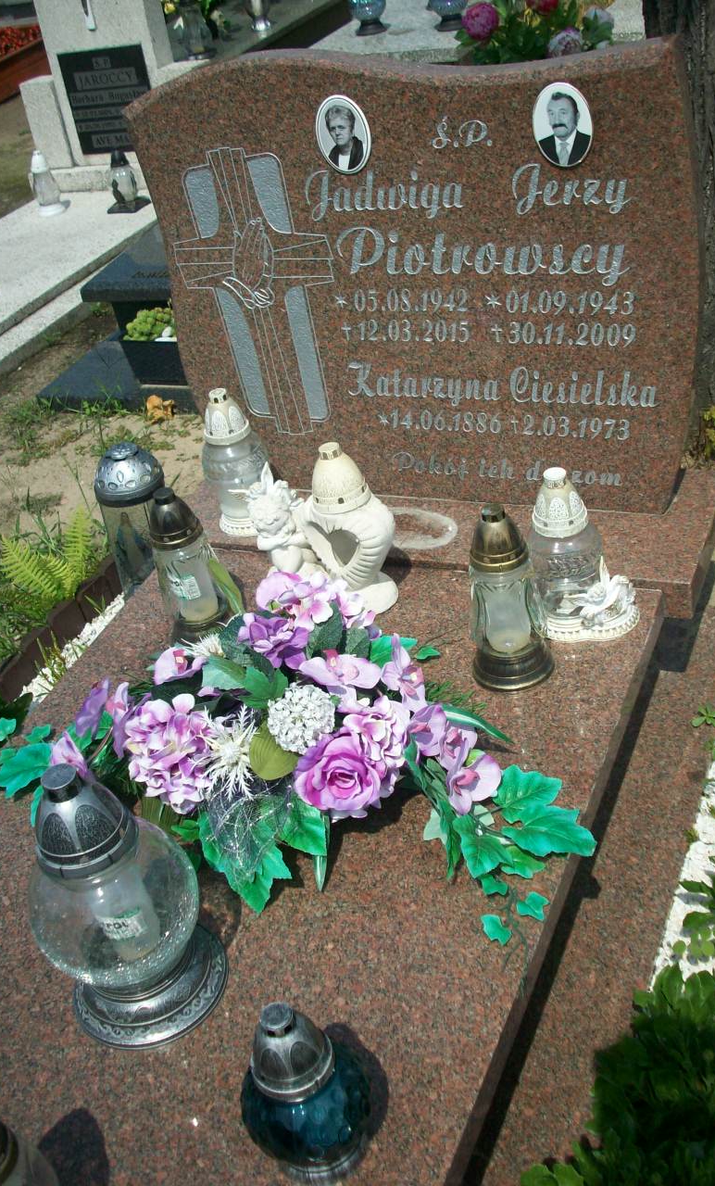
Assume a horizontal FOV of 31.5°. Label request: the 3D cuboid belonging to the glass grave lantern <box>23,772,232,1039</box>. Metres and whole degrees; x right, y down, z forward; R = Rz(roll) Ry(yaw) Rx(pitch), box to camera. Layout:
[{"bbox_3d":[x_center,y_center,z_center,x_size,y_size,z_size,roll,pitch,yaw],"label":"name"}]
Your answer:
[{"bbox_3d":[-0.260,0.309,1.342,0.173,0.322,0.173,6,38,23],"label":"glass grave lantern"}]

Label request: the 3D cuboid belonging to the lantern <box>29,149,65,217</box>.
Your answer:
[{"bbox_3d":[-1.121,-1.474,4.545,0.090,0.211,0.090,6,38,23],"label":"lantern"}]

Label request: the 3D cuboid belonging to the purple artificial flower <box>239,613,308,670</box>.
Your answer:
[{"bbox_3d":[-0.107,0.061,1.631,0.099,0.074,0.055,3,-7,21],"label":"purple artificial flower"}]

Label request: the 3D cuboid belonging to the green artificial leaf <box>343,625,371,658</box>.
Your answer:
[{"bbox_3d":[-0.001,0.063,1.639,0.040,0.025,0.050,6,38,23],"label":"green artificial leaf"}]

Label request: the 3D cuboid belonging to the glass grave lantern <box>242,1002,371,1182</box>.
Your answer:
[{"bbox_3d":[-0.052,0.442,1.145,0.119,0.184,0.119,-20,35,-10],"label":"glass grave lantern"}]

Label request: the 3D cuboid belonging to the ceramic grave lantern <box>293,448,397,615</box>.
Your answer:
[{"bbox_3d":[-0.017,-0.108,1.938,0.155,0.277,0.115,6,38,24],"label":"ceramic grave lantern"}]

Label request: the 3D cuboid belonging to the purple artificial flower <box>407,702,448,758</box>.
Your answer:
[{"bbox_3d":[0.087,0.172,1.582,0.060,0.070,0.045,11,5,29],"label":"purple artificial flower"}]

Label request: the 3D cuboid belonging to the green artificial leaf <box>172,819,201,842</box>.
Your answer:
[{"bbox_3d":[-0.214,0.299,1.593,0.051,0.015,0.035,2,55,36],"label":"green artificial leaf"}]

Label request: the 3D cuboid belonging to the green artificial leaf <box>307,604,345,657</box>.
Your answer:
[{"bbox_3d":[-0.040,0.048,1.624,0.049,0.018,0.071,-6,77,11],"label":"green artificial leaf"}]

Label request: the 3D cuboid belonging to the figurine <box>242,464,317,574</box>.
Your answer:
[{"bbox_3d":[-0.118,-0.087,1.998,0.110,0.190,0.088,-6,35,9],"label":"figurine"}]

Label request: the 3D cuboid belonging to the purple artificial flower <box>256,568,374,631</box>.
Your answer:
[{"bbox_3d":[-0.057,0.011,1.718,0.145,0.075,0.095,6,38,23],"label":"purple artificial flower"}]

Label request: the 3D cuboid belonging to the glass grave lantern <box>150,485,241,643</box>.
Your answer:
[{"bbox_3d":[-0.281,-0.050,2.083,0.115,0.268,0.115,6,38,24],"label":"glass grave lantern"}]

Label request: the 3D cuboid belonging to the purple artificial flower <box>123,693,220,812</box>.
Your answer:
[{"bbox_3d":[-0.257,0.221,1.753,0.140,0.140,0.130,19,19,36],"label":"purple artificial flower"}]

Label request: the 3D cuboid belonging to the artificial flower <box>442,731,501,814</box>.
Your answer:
[{"bbox_3d":[0.138,0.219,1.550,0.075,0.090,0.050,5,11,23],"label":"artificial flower"}]

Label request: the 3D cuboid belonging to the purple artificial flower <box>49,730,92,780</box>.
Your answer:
[{"bbox_3d":[-0.392,0.226,1.731,0.065,0.080,0.045,-17,-4,-7],"label":"purple artificial flower"}]

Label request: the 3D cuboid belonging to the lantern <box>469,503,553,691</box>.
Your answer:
[{"bbox_3d":[0.215,-0.002,1.858,0.120,0.281,0.120,6,38,24],"label":"lantern"}]

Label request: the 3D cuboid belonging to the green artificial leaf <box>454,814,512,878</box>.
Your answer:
[{"bbox_3d":[0.146,0.295,1.475,0.070,0.040,0.080,6,38,23],"label":"green artificial leaf"}]

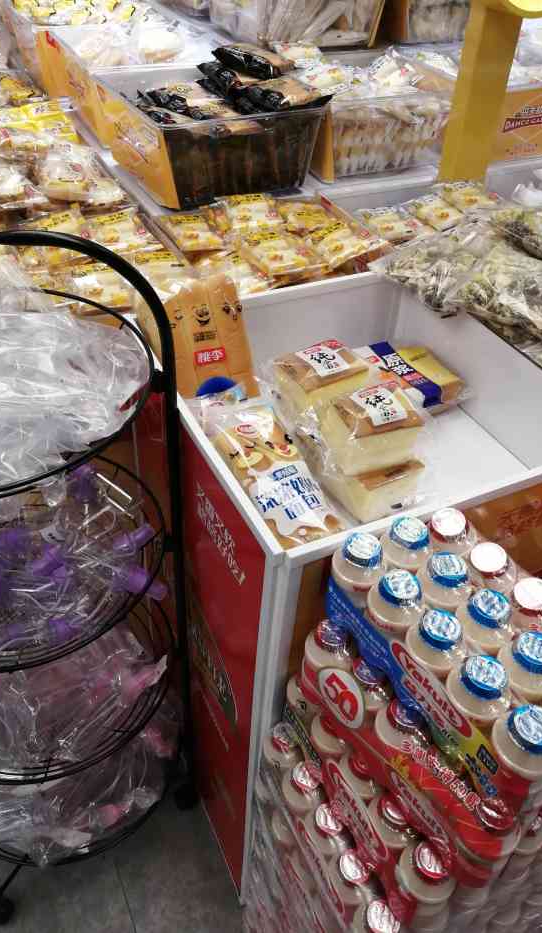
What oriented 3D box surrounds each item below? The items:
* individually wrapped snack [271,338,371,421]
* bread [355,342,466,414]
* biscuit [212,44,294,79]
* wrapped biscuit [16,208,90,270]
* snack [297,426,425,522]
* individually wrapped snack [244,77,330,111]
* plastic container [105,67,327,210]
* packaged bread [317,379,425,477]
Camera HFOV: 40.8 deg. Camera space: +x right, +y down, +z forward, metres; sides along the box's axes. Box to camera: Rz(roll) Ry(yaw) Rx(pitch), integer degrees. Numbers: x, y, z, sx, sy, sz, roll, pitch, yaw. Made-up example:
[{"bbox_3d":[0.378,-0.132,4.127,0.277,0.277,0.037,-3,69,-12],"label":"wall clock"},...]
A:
[{"bbox_3d":[0.062,-0.099,0.881,0.098,0.054,0.075,-16,46,-21],"label":"individually wrapped snack"},{"bbox_3d":[0.184,-0.122,1.002,0.113,0.042,0.119,-16,46,-21],"label":"bread"},{"bbox_3d":[-0.033,-0.617,1.115,0.116,0.030,0.066,15,43,12],"label":"biscuit"},{"bbox_3d":[-0.306,-0.319,1.016,0.091,0.022,0.101,-25,49,-28],"label":"wrapped biscuit"},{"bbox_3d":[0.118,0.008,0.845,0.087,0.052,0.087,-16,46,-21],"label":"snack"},{"bbox_3d":[0.023,-0.572,1.109,0.116,0.030,0.069,-16,46,-21],"label":"individually wrapped snack"},{"bbox_3d":[-0.094,-0.550,1.199,0.275,0.133,0.275,-16,46,-21],"label":"plastic container"},{"bbox_3d":[0.112,-0.039,0.819,0.091,0.054,0.075,-14,45,-19],"label":"packaged bread"}]

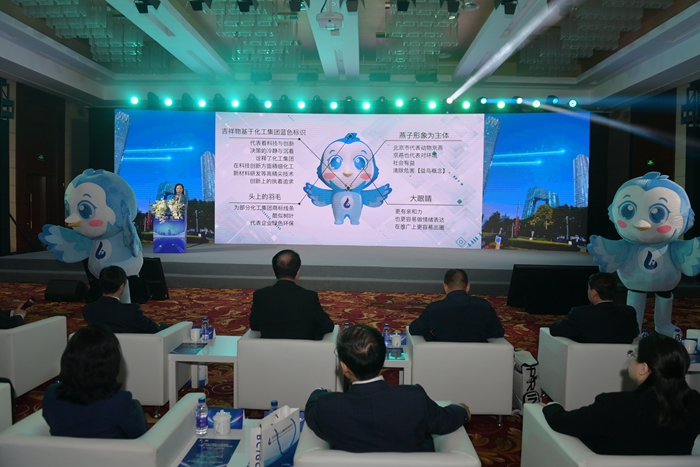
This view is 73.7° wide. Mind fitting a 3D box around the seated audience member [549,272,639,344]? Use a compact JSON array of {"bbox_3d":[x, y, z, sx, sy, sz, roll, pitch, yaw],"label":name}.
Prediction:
[{"bbox_3d":[1.933,0.846,4.000,0.650,1.105,0.880,1,3,-5],"label":"seated audience member"}]

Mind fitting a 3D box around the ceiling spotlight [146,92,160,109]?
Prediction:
[{"bbox_3d":[-6.088,-4.081,14.424,0.360,0.550,0.360,1,3,2],"label":"ceiling spotlight"}]

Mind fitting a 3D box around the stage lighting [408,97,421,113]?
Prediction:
[{"bbox_3d":[1.967,-3.854,14.124,0.360,0.550,0.360,1,3,2],"label":"stage lighting"}]

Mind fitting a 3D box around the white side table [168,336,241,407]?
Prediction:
[{"bbox_3d":[-1.087,1.126,3.763,0.518,0.457,0.534,1,3,3],"label":"white side table"}]

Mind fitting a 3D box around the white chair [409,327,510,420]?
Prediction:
[{"bbox_3d":[0.833,1.100,3.711,0.724,0.584,0.588,1,3,3],"label":"white chair"}]

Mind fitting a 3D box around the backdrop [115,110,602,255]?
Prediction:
[{"bbox_3d":[0.015,-1.635,14.400,14.600,4.150,0.150,1,3,2],"label":"backdrop"}]

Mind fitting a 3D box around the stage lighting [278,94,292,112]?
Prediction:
[{"bbox_3d":[-1.988,-3.968,14.271,0.360,0.550,0.360,1,3,2],"label":"stage lighting"}]

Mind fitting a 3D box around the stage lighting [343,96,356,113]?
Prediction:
[{"bbox_3d":[-0.015,-3.911,14.197,0.360,0.550,0.360,1,3,2],"label":"stage lighting"}]

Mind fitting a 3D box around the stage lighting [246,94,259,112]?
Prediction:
[{"bbox_3d":[-2.989,-4.008,14.307,0.360,0.550,0.360,1,3,2],"label":"stage lighting"}]

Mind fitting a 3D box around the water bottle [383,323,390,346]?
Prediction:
[{"bbox_3d":[0.299,0.826,3.805,0.059,0.193,0.059,1,3,3],"label":"water bottle"}]

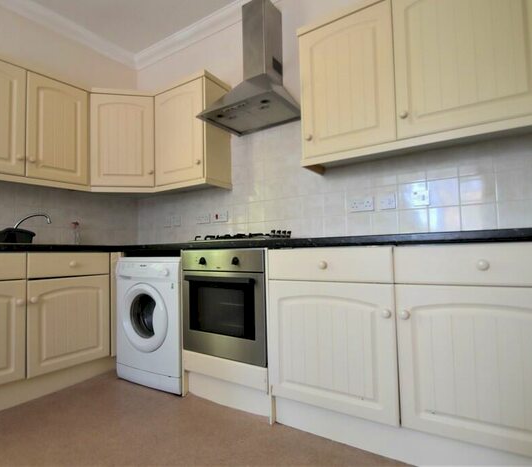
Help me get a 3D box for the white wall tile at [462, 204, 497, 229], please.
[{"bbox_3d":[1.133,-0.082,1.551,0.151,0.151,0.010,-3,-4,29],"label":"white wall tile"}]

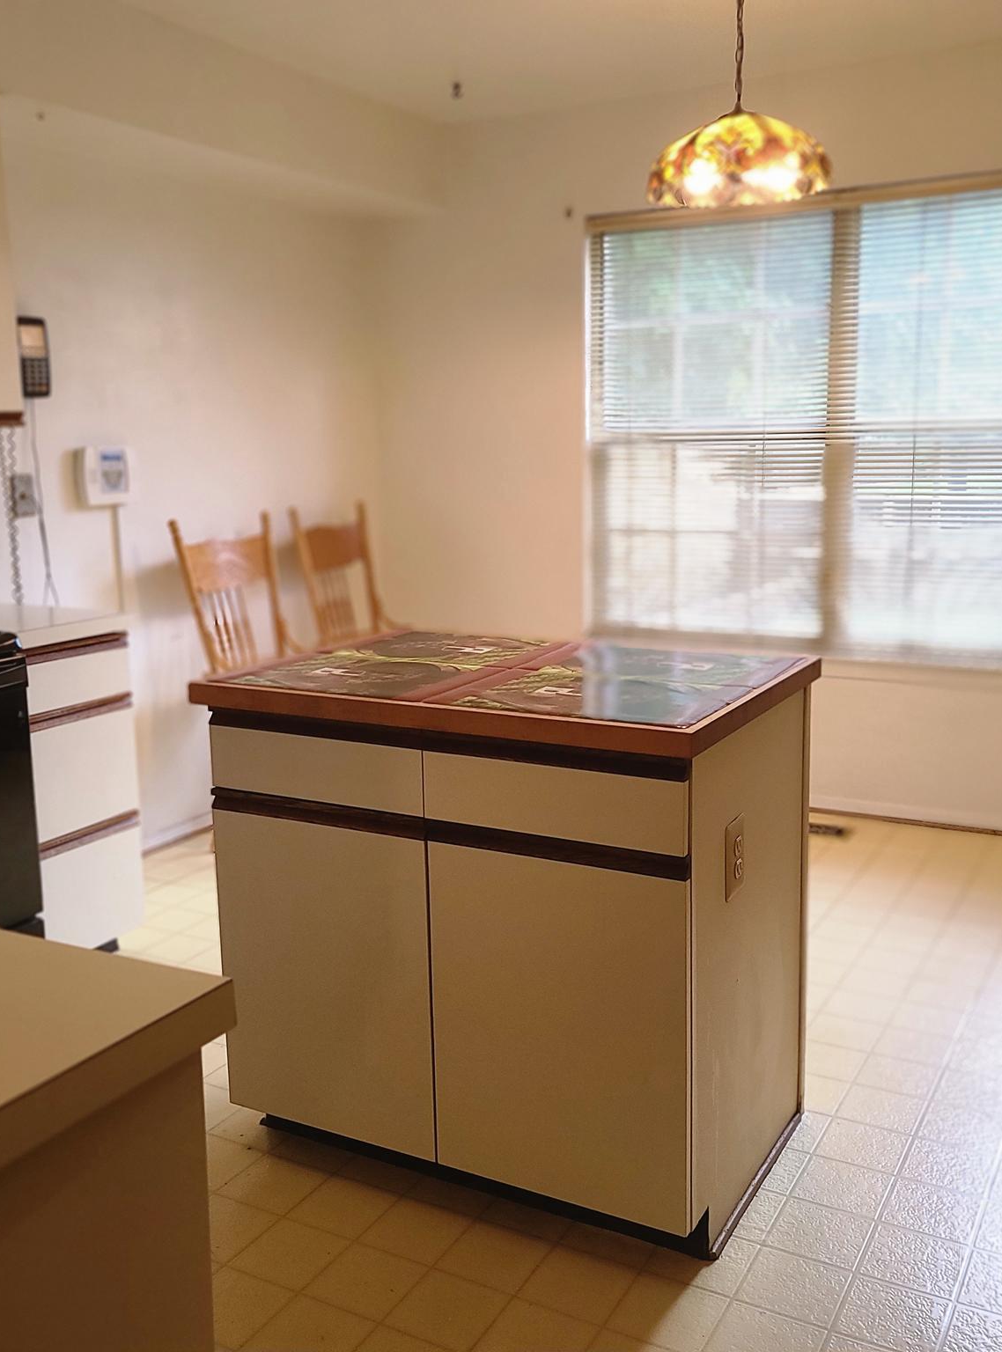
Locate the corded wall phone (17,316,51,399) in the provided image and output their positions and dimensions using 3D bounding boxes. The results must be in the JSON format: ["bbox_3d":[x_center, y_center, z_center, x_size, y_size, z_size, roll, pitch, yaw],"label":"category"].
[{"bbox_3d":[-1.324,-0.892,3.651,0.054,0.215,0.099,5,12,28],"label":"corded wall phone"}]

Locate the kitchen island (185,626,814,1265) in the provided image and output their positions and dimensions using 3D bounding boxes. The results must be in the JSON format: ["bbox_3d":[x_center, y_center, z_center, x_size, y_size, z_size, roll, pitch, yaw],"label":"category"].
[{"bbox_3d":[0.034,0.431,2.428,0.940,0.895,0.705,5,12,28],"label":"kitchen island"}]

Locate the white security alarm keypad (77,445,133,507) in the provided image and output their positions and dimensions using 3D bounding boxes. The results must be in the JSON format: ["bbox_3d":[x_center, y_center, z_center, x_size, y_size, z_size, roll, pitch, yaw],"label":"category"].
[{"bbox_3d":[-1.198,-0.596,3.920,0.045,0.171,0.171,5,12,28],"label":"white security alarm keypad"}]

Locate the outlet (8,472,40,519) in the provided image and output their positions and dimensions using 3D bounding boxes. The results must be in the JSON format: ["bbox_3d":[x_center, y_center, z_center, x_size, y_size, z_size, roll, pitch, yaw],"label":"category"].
[{"bbox_3d":[-1.351,-0.510,3.695,0.019,0.117,0.071,5,12,28],"label":"outlet"}]

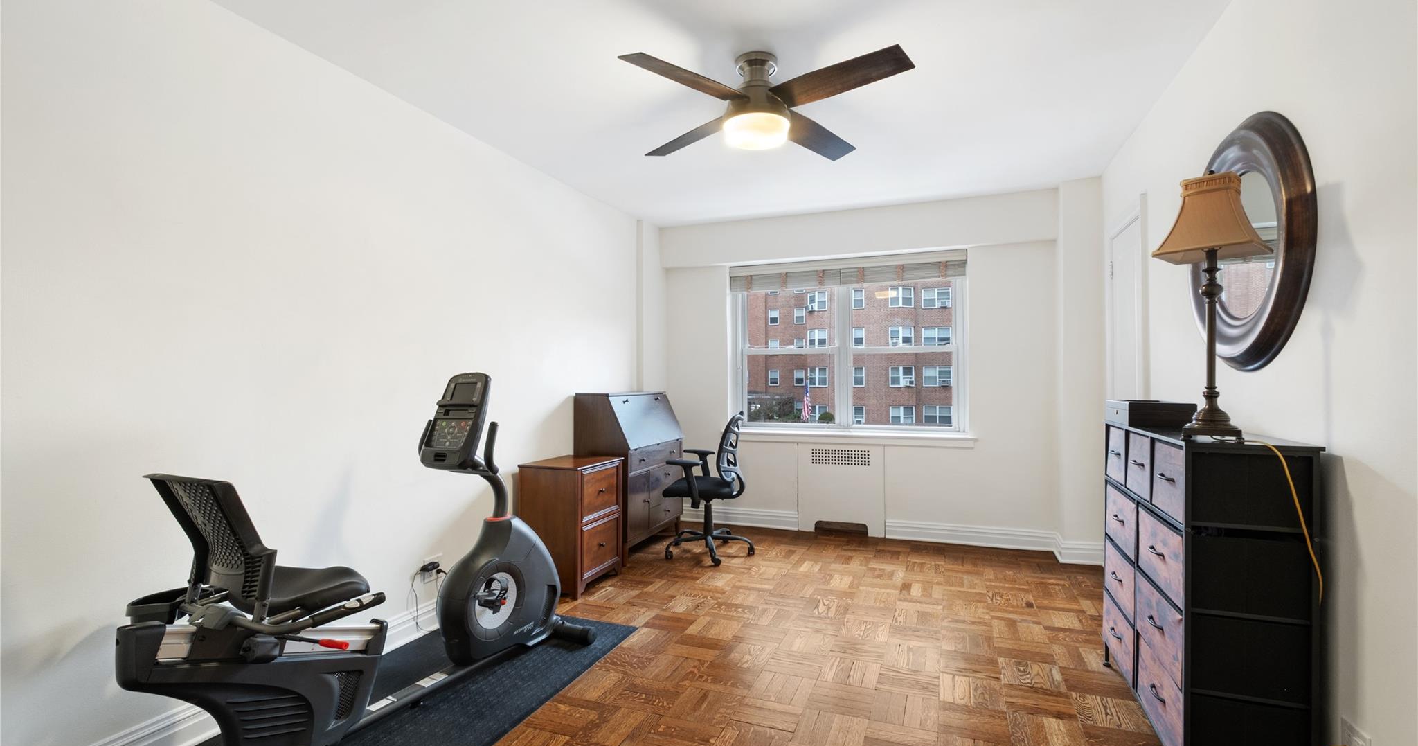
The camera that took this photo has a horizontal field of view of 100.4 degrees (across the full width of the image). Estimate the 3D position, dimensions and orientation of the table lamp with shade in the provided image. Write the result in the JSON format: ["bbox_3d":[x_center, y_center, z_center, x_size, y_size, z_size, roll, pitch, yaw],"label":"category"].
[{"bbox_3d":[1.490,-0.200,1.750,0.227,0.797,0.227,0,-1,-38],"label":"table lamp with shade"}]

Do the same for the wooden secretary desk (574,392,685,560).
[{"bbox_3d":[-0.558,0.711,4.375,0.423,1.125,0.876,0,-1,22],"label":"wooden secretary desk"}]

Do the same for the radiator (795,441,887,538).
[{"bbox_3d":[1.053,0.925,4.705,0.680,0.711,0.092,0,-1,20],"label":"radiator"}]

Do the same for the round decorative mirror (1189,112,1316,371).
[{"bbox_3d":[1.801,-0.430,2.005,0.061,0.815,0.815,0,-1,23],"label":"round decorative mirror"}]

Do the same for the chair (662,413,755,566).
[{"bbox_3d":[0.014,0.772,4.171,0.606,0.998,0.637,0,-1,17],"label":"chair"}]

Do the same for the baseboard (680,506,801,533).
[{"bbox_3d":[0.217,1.207,5.001,1.103,0.147,0.025,0,-1,20],"label":"baseboard"}]

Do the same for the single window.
[{"bbox_3d":[1.070,-0.212,4.751,1.825,1.298,0.110,0,-1,20],"label":"single window"}]

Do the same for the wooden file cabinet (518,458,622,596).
[{"bbox_3d":[-0.835,0.904,3.590,0.447,0.723,0.502,0,-1,22],"label":"wooden file cabinet"}]

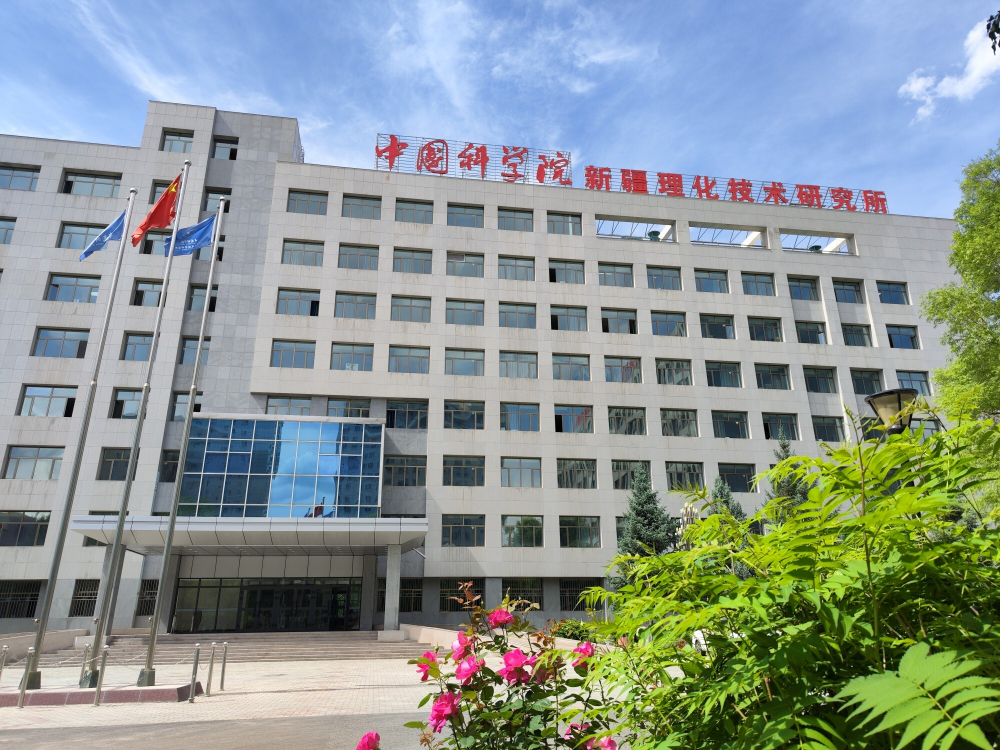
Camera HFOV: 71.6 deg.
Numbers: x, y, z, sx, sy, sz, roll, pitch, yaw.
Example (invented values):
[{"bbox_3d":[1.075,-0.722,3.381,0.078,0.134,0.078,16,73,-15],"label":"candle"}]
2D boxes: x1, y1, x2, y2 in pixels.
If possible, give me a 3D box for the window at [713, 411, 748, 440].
[{"bbox_3d":[15.593,3.474,47.101,2.595,1.908,0.200,3,-21,-9],"label":"window"}]

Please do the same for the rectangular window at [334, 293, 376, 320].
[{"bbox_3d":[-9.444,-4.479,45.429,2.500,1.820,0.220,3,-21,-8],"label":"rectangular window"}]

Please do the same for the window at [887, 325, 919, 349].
[{"bbox_3d":[31.316,-2.802,53.983,2.724,1.993,0.250,3,-20,-9],"label":"window"}]

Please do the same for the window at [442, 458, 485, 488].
[{"bbox_3d":[-2.207,6.020,42.922,2.600,1.900,0.200,3,-20,-9],"label":"window"}]

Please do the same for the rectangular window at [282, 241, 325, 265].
[{"bbox_3d":[-13.136,-8.040,46.460,2.595,1.875,0.200,3,-21,-9],"label":"rectangular window"}]

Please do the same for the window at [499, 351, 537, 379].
[{"bbox_3d":[1.242,-0.568,46.149,2.595,1.895,0.200,3,-21,-9],"label":"window"}]

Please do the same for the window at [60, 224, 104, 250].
[{"bbox_3d":[-27.219,-8.984,45.638,3.106,1.934,0.250,3,-20,-9],"label":"window"}]

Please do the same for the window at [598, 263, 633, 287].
[{"bbox_3d":[8.635,-7.364,51.789,2.724,1.993,0.250,3,-20,-9],"label":"window"}]

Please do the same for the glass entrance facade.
[{"bbox_3d":[-12.096,12.107,36.518,9.360,2.671,0.300,3,-21,-9],"label":"glass entrance facade"}]

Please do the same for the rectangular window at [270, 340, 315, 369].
[{"bbox_3d":[-12.981,-1.233,43.748,2.600,1.900,0.200,3,-20,-9],"label":"rectangular window"}]

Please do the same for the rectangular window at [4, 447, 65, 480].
[{"bbox_3d":[-26.321,5.079,39.488,2.811,1.793,0.200,3,-20,-9],"label":"rectangular window"}]

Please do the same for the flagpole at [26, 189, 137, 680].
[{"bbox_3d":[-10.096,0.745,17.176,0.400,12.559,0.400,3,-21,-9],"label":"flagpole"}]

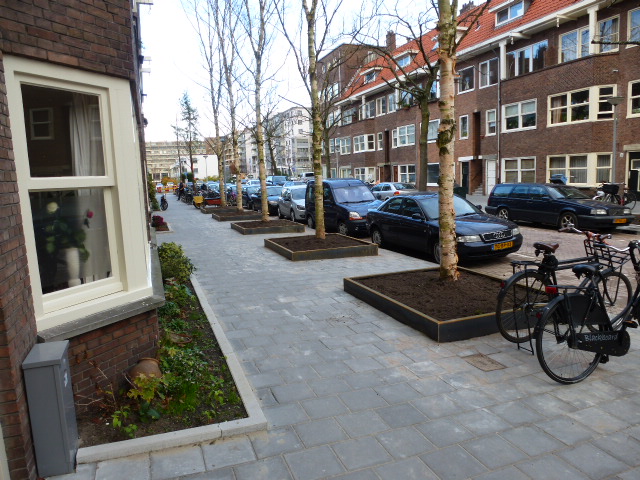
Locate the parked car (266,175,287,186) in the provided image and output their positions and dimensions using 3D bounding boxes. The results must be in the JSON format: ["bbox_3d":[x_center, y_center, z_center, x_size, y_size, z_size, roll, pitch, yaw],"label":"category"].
[{"bbox_3d":[-4.871,-5.770,47.001,1.850,1.920,4.600,-5,9,-21],"label":"parked car"}]

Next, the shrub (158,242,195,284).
[{"bbox_3d":[-2.439,0.366,7.474,0.600,0.600,0.600,-4,8,-21],"label":"shrub"}]

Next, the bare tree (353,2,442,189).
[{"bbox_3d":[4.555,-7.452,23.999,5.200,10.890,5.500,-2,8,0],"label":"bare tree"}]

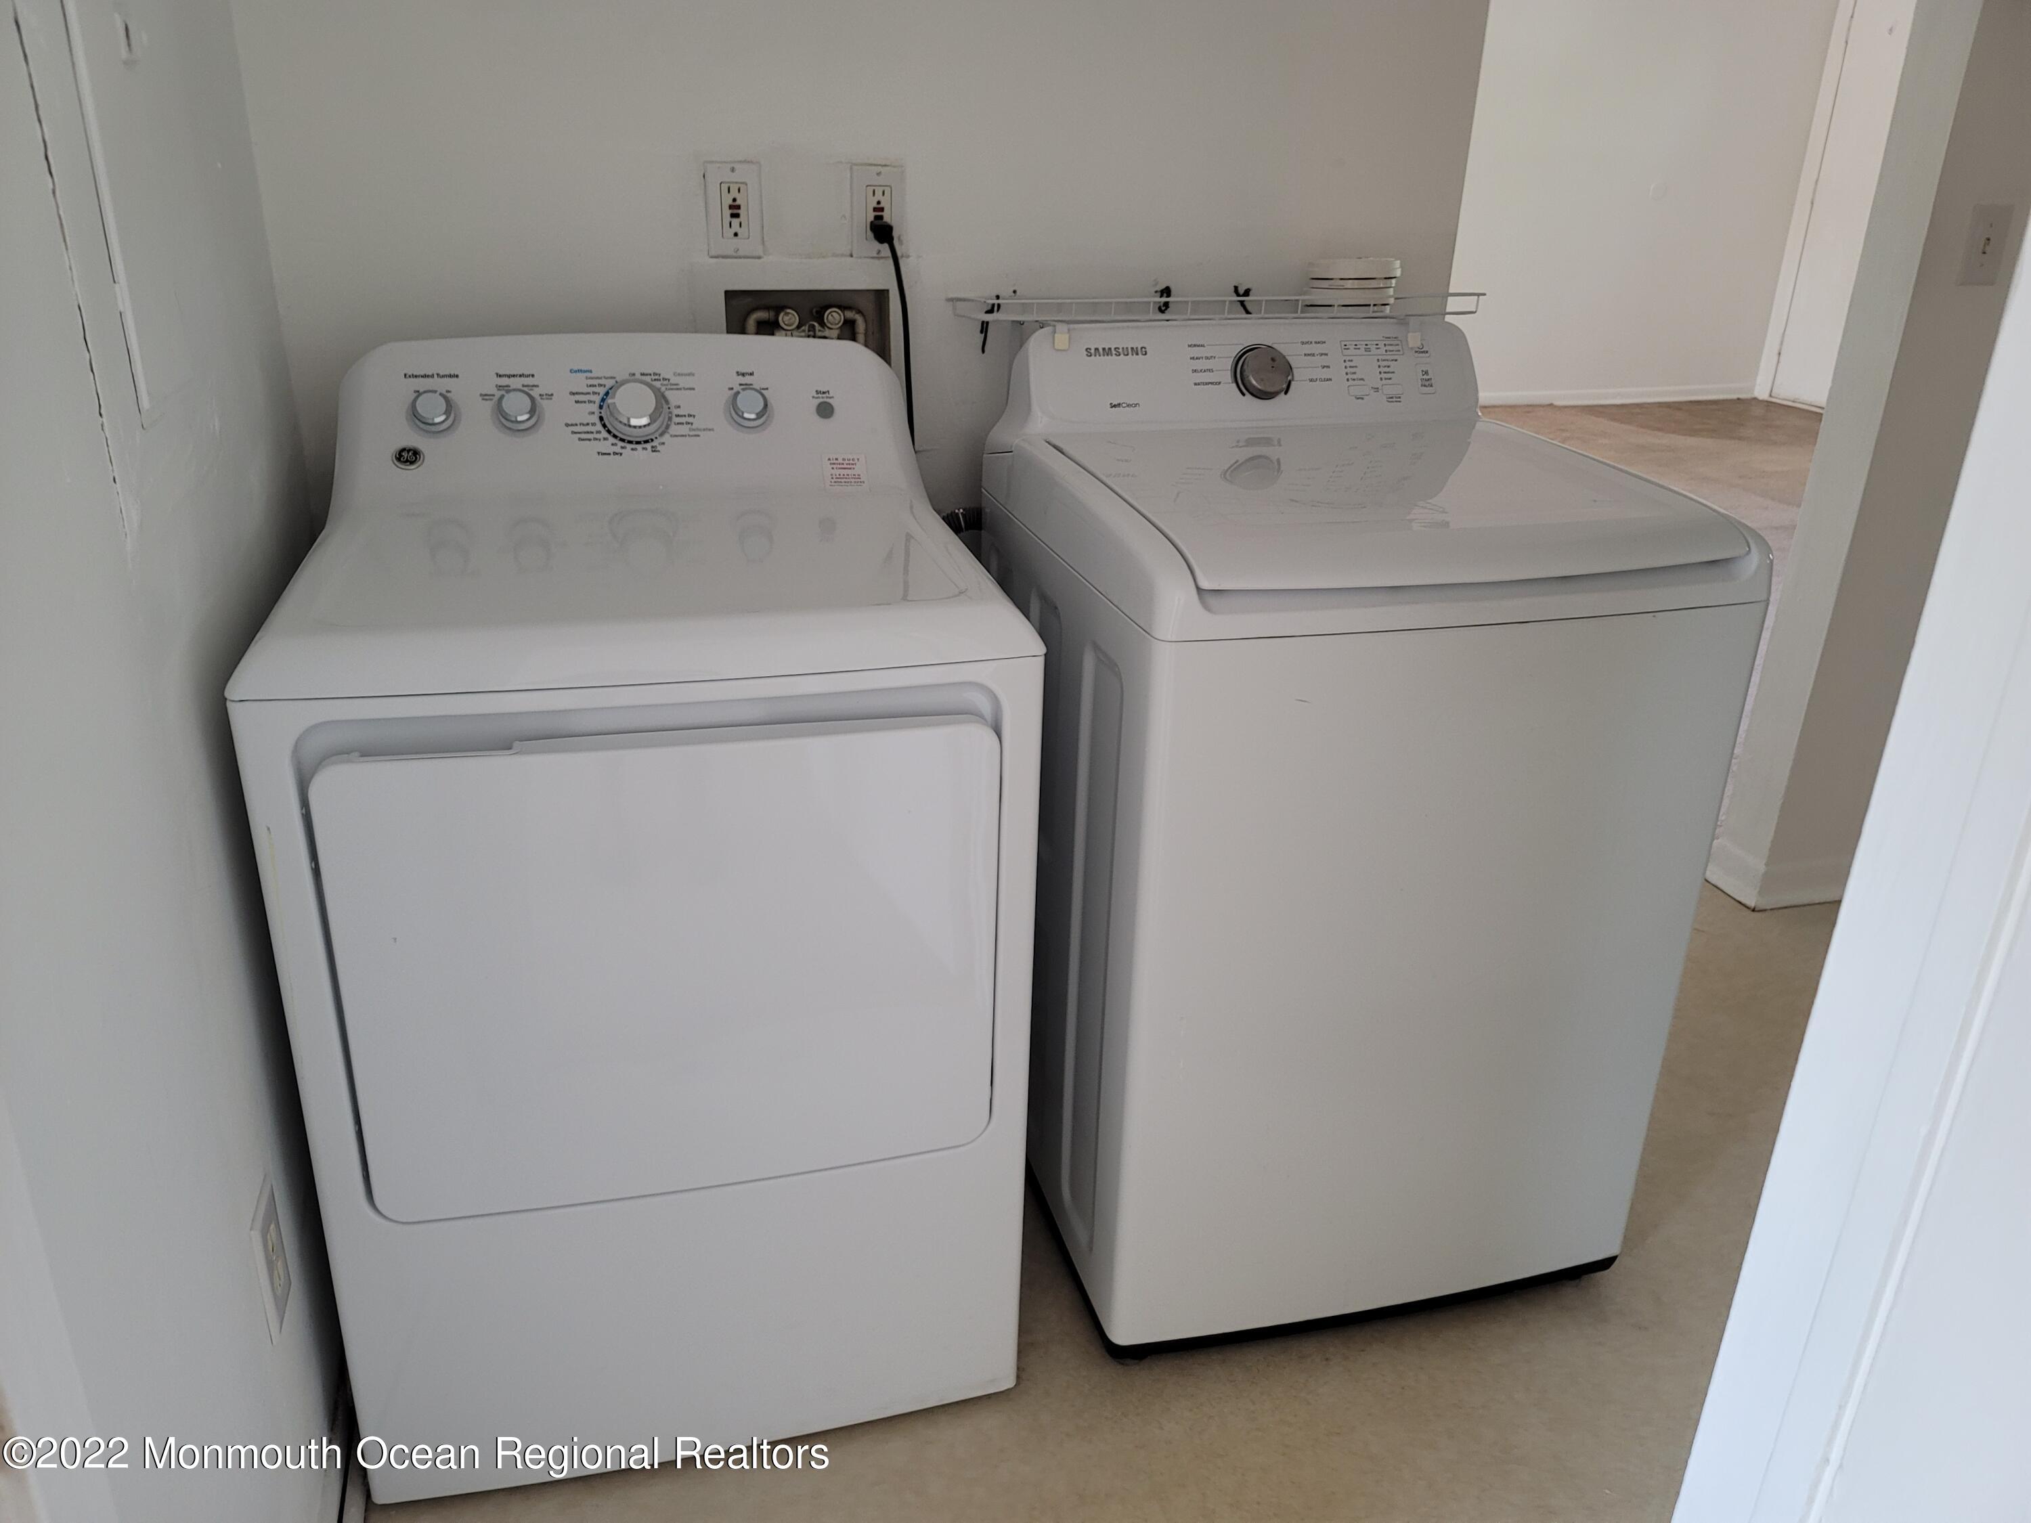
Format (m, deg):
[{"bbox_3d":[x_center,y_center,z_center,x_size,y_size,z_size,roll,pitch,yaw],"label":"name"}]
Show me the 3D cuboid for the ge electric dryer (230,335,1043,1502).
[{"bbox_3d":[-0.400,0.111,1.695,0.685,1.105,0.715,-4,23,-14],"label":"ge electric dryer"}]

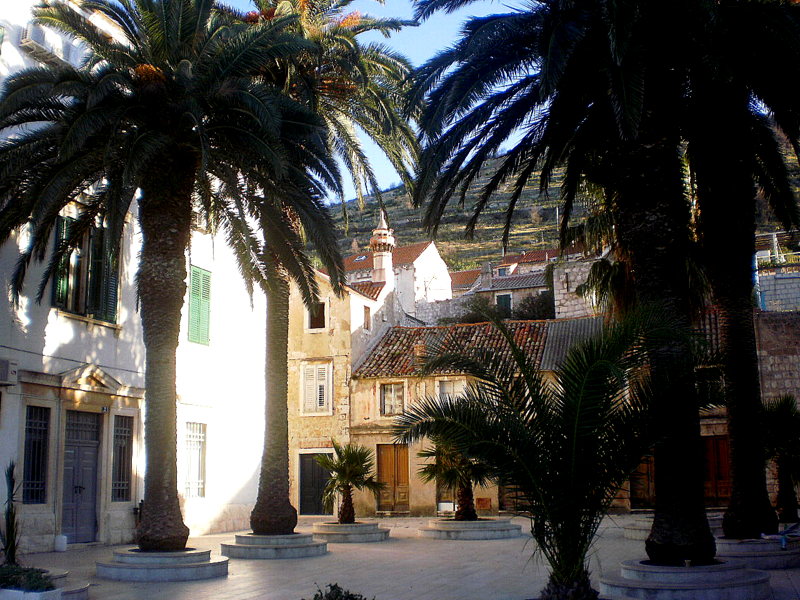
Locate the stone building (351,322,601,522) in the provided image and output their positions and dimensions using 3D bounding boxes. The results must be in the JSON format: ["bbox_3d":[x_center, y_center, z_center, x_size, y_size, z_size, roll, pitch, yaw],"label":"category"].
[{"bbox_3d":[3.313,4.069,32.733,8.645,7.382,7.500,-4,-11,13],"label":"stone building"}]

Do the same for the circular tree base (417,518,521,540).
[{"bbox_3d":[1.633,5.355,20.532,2.414,0.333,2.414,-1,-11,0],"label":"circular tree base"}]

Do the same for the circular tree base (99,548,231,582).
[{"bbox_3d":[-3.774,4.194,13.997,2.027,0.344,2.027,-1,-11,0],"label":"circular tree base"}]

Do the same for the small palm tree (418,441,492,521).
[{"bbox_3d":[1.381,4.286,20.737,1.920,1.907,1.920,-1,-11,0],"label":"small palm tree"}]

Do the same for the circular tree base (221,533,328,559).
[{"bbox_3d":[-2.422,4.745,17.002,2.027,0.344,2.027,-1,-11,0],"label":"circular tree base"}]

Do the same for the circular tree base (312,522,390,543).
[{"bbox_3d":[-1.237,5.334,20.163,2.027,0.333,2.027,-1,-11,0],"label":"circular tree base"}]

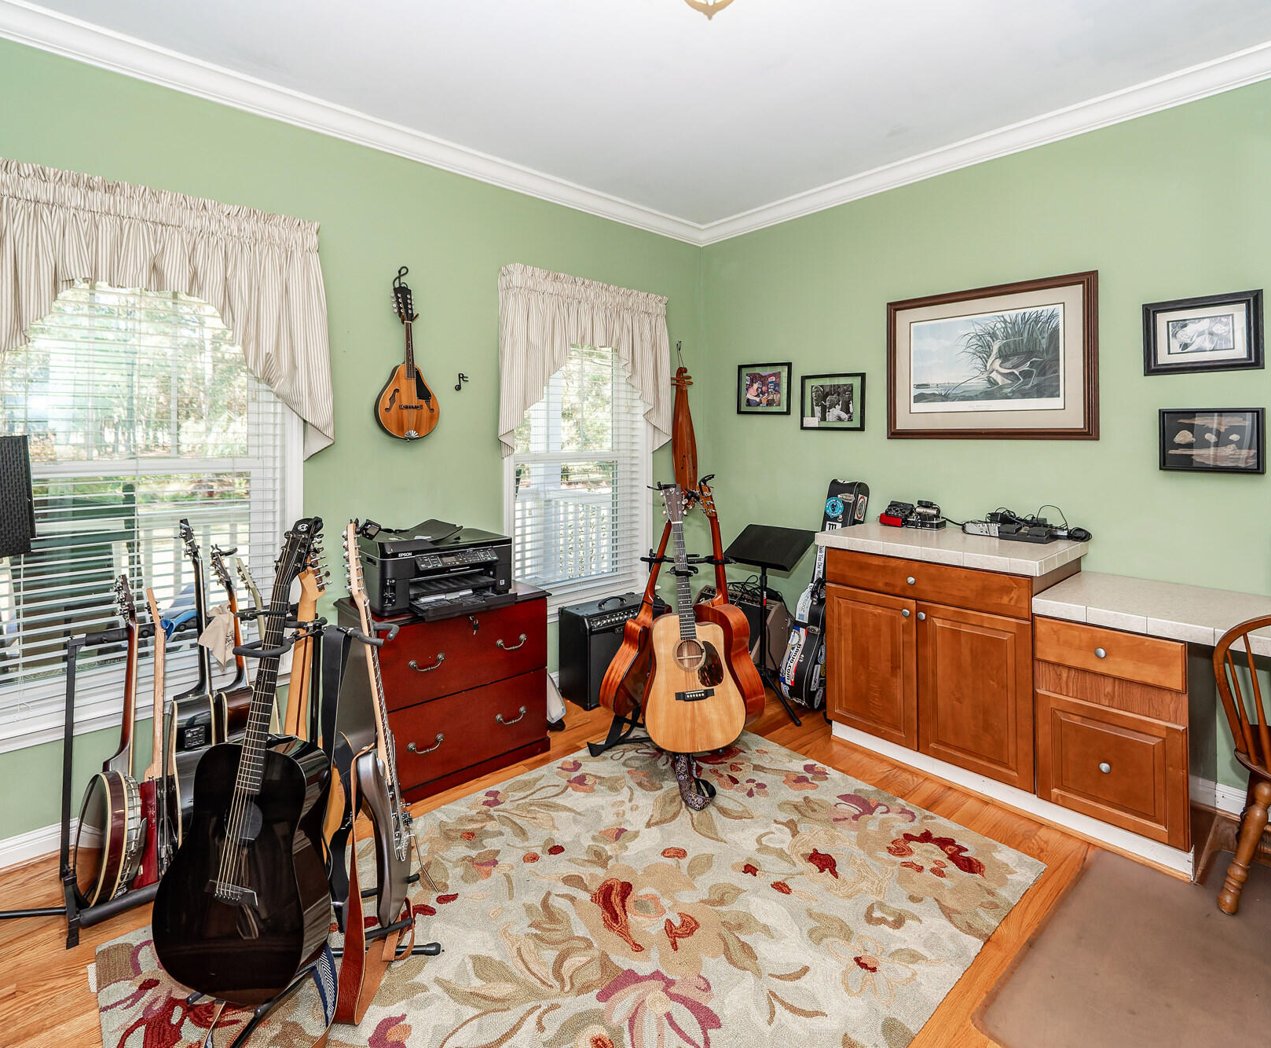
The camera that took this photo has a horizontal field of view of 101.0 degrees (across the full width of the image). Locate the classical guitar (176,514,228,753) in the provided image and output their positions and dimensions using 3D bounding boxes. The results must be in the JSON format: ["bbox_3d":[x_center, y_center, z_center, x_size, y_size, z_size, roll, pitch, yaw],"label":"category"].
[{"bbox_3d":[-1.388,0.507,1.644,0.112,1.051,0.388,-3,-11,-43],"label":"classical guitar"}]

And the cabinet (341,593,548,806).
[{"bbox_3d":[-0.831,0.688,2.302,0.744,0.704,0.458,-4,7,-42],"label":"cabinet"}]

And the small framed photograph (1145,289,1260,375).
[{"bbox_3d":[2.217,-0.740,2.055,0.029,0.296,0.327,-4,7,-42],"label":"small framed photograph"}]

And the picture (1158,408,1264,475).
[{"bbox_3d":[2.236,-0.326,2.038,0.029,0.247,0.285,-4,7,-42],"label":"picture"}]

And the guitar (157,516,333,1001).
[{"bbox_3d":[-0.850,0.468,1.248,0.398,1.040,0.117,-4,-16,16],"label":"guitar"}]

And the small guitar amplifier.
[{"bbox_3d":[-0.142,0.663,2.859,0.490,0.469,0.275,-3,5,-40],"label":"small guitar amplifier"}]

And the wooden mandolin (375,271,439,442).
[{"bbox_3d":[-1.060,-0.784,2.450,0.266,0.782,0.088,-4,7,-42],"label":"wooden mandolin"}]

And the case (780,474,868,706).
[{"bbox_3d":[1.052,0.362,2.858,0.404,1.165,0.175,-4,7,-42],"label":"case"}]

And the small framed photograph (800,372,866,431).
[{"bbox_3d":[1.097,-0.681,2.925,0.385,0.316,0.020,4,5,42],"label":"small framed photograph"}]

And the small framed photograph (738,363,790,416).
[{"bbox_3d":[0.822,-0.854,3.332,0.025,0.319,0.380,-4,7,-42],"label":"small framed photograph"}]

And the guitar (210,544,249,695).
[{"bbox_3d":[-1.307,0.543,1.705,0.112,0.979,0.377,-6,-11,-43],"label":"guitar"}]

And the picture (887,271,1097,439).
[{"bbox_3d":[1.620,-0.746,2.446,0.839,0.683,0.031,4,5,42],"label":"picture"}]

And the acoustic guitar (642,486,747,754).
[{"bbox_3d":[0.217,0.381,2.262,0.400,1.070,0.130,-5,-3,-6],"label":"acoustic guitar"}]

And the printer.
[{"bbox_3d":[-0.850,0.185,2.264,0.492,0.283,0.458,-4,7,-42],"label":"printer"}]

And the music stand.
[{"bbox_3d":[0.632,0.474,2.617,0.449,0.928,0.479,-4,5,-42],"label":"music stand"}]

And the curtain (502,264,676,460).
[{"bbox_3d":[-0.250,-0.873,2.946,1.111,0.949,0.122,-3,5,-37],"label":"curtain"}]

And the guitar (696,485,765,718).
[{"bbox_3d":[0.332,0.345,2.357,0.117,1.040,0.398,-7,5,-38],"label":"guitar"}]

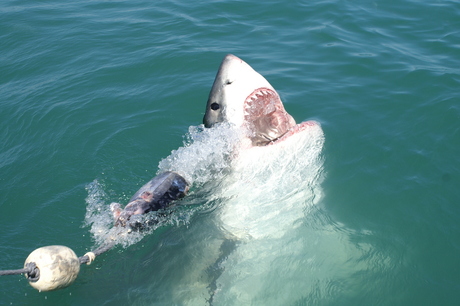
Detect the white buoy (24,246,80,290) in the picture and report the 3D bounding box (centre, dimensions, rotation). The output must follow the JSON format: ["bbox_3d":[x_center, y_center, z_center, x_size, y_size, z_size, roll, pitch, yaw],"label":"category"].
[{"bbox_3d":[-0.804,0.523,3.470,0.208,0.208,0.244,27,24,37],"label":"white buoy"}]

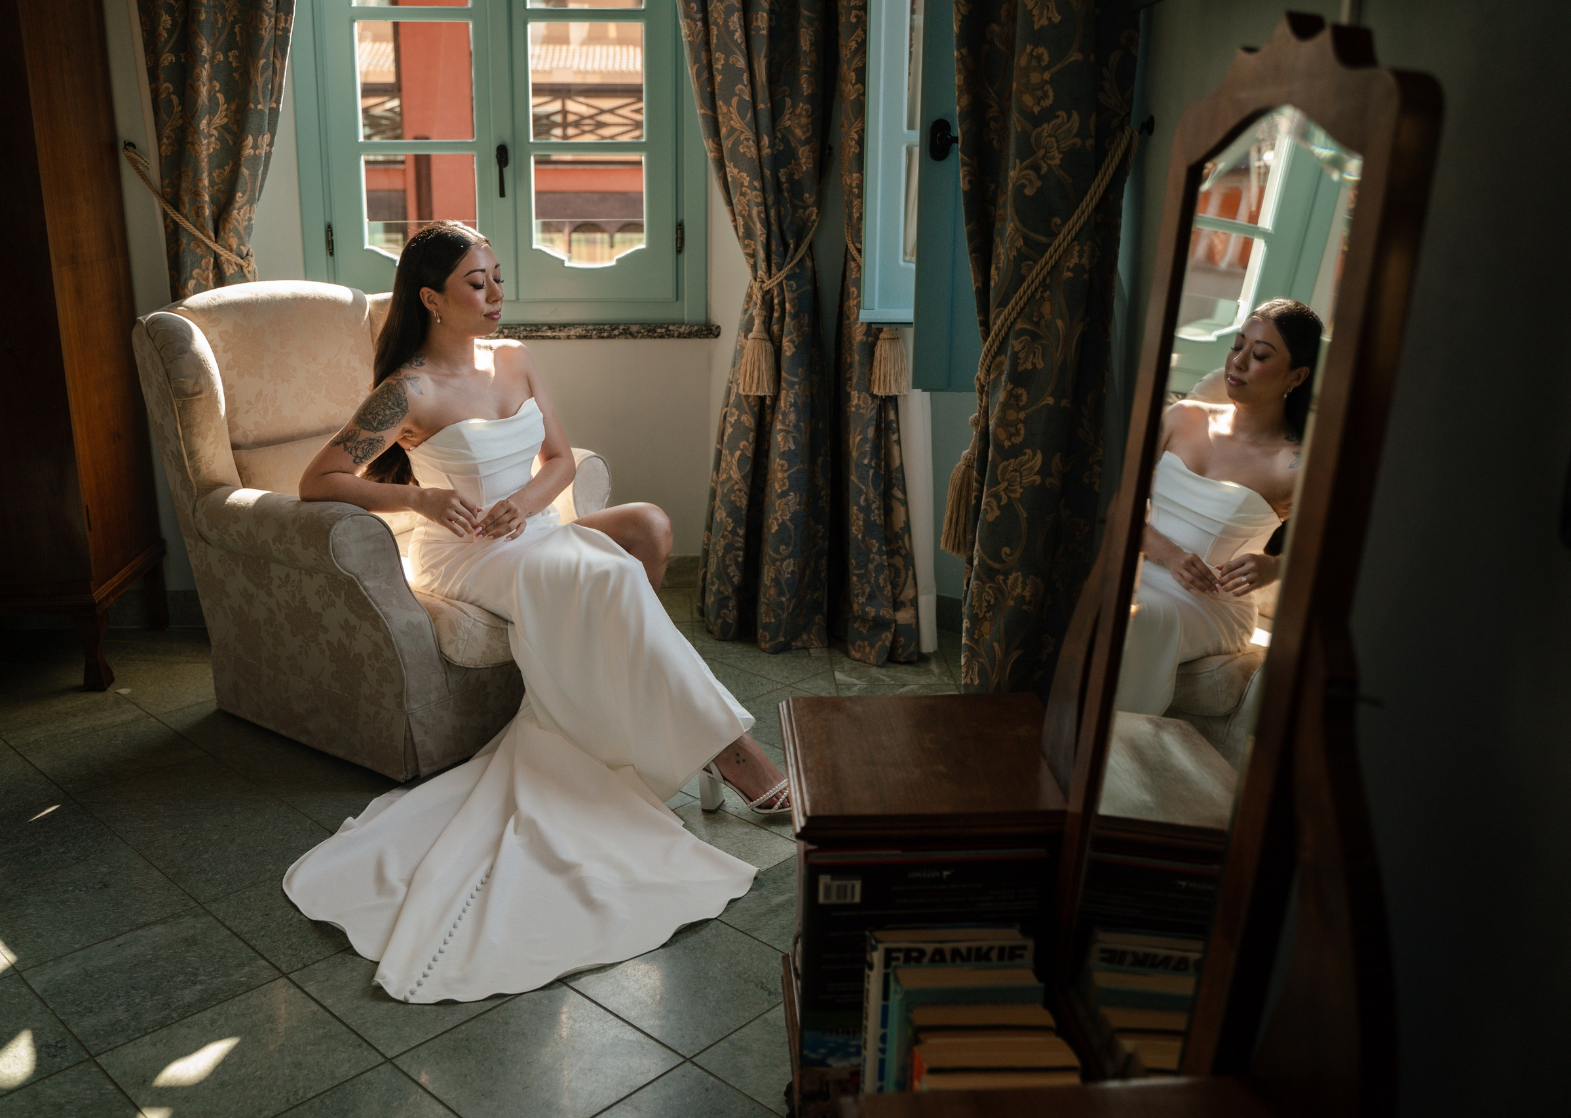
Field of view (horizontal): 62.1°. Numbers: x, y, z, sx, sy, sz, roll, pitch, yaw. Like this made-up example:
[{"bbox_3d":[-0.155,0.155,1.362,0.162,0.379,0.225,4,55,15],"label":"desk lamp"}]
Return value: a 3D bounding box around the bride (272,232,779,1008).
[{"bbox_3d":[-0.585,-0.034,2.485,1.178,1.148,1.087,11,18,29],"label":"bride"}]

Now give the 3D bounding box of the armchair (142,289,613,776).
[{"bbox_3d":[-0.977,-0.135,3.114,0.891,0.972,0.734,12,19,32],"label":"armchair"}]

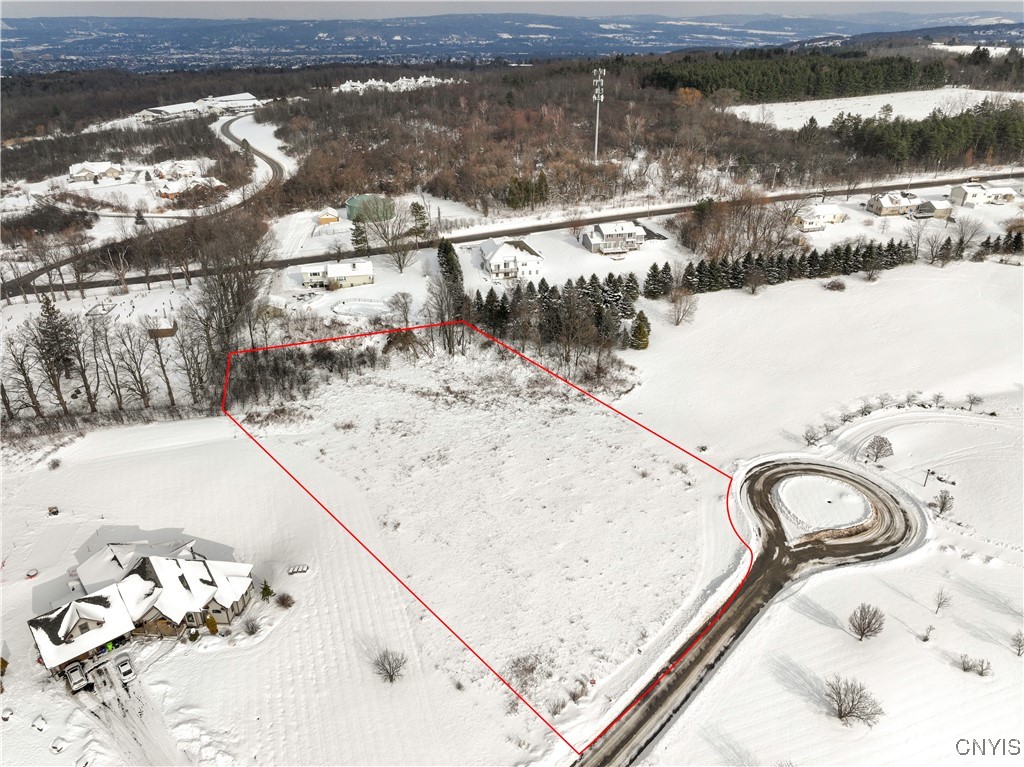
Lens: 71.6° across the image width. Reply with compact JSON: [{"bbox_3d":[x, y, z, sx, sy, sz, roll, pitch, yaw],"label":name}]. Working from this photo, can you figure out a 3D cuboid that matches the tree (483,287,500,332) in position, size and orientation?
[{"bbox_3d":[-5.399,-18.993,182.441,4.600,12.200,4.600,-1,27,0],"label":"tree"}]

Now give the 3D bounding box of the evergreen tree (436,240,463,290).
[{"bbox_3d":[-17.340,-32.740,196.820,7.210,15.240,7.210,-1,27,0],"label":"evergreen tree"}]

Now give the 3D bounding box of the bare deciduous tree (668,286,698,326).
[{"bbox_3d":[42.780,-19.260,177.010,7.480,10.380,7.480,-1,27,0],"label":"bare deciduous tree"}]

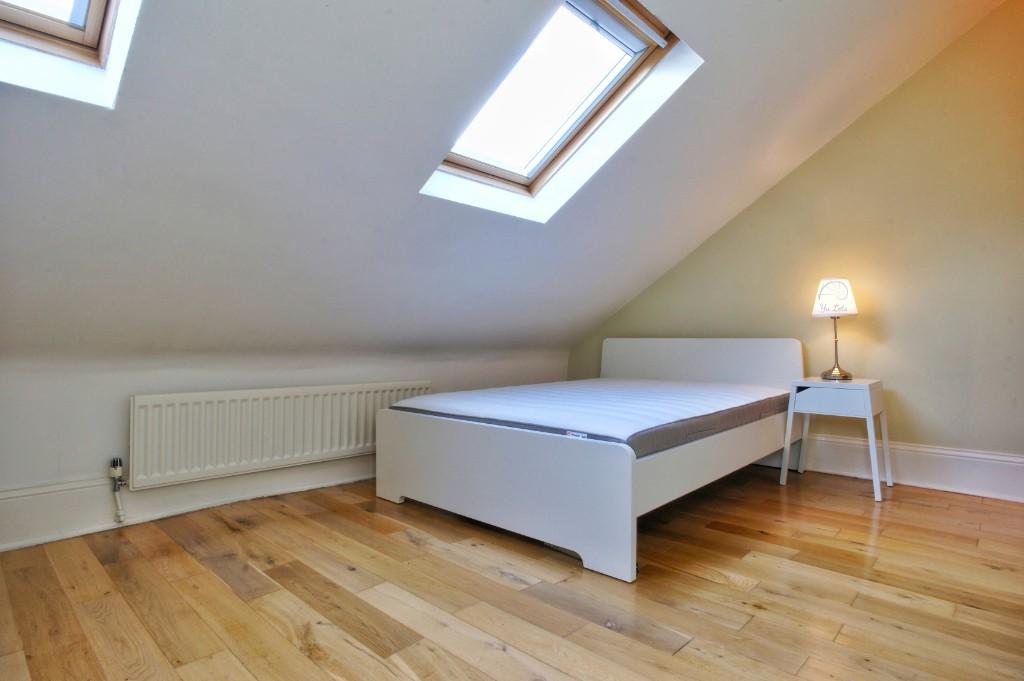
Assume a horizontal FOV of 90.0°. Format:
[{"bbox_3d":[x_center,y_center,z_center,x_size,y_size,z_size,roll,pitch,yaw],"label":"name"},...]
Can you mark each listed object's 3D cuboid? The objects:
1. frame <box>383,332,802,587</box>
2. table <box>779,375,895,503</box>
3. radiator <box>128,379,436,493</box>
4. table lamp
[{"bbox_3d":[0.554,0.377,2.851,1.450,0.800,2.070,-1,-1,43],"label":"frame"},{"bbox_3d":[1.745,0.502,2.756,0.455,0.555,0.371,-1,-1,44],"label":"table"},{"bbox_3d":[-1.028,0.421,2.592,0.070,0.374,1.475,-1,-1,44],"label":"radiator"},{"bbox_3d":[1.779,-0.051,2.804,0.235,0.550,0.235,-1,-1,44],"label":"table lamp"}]

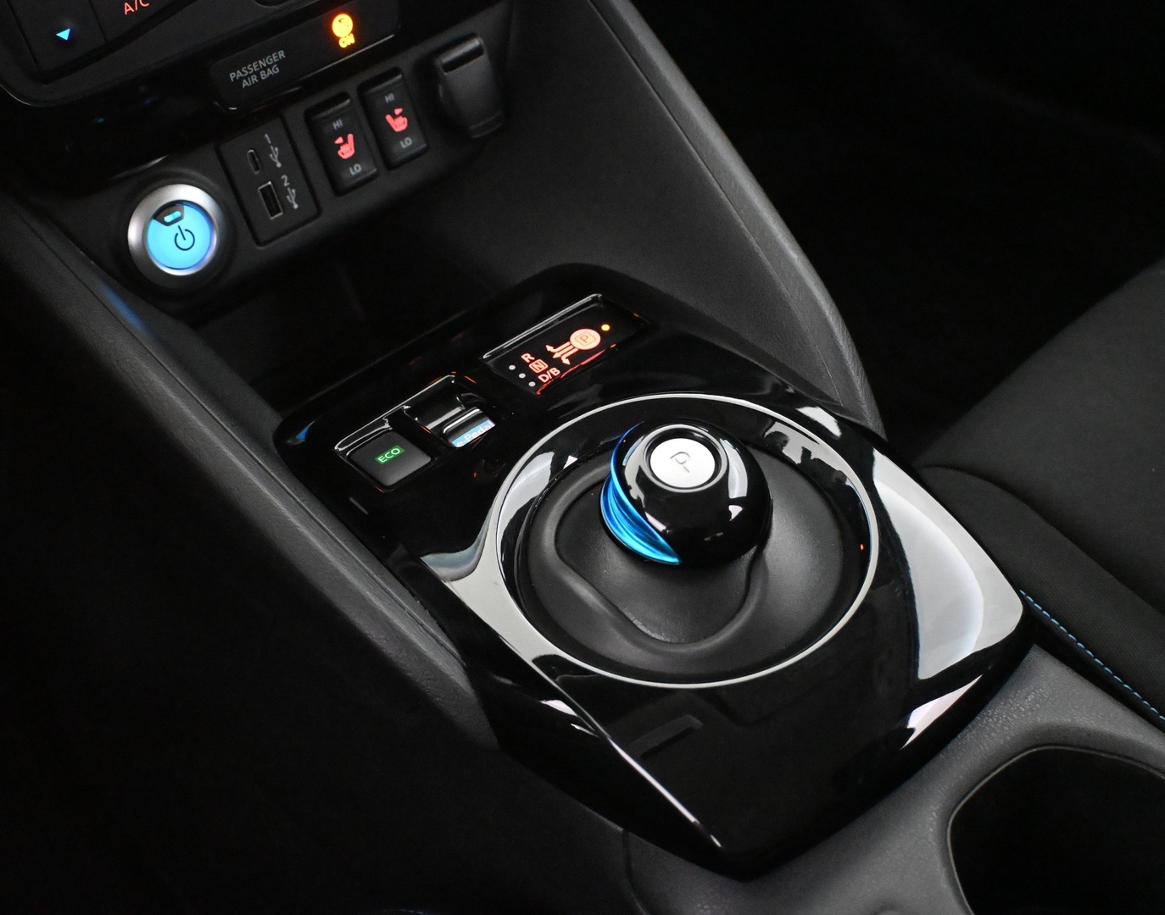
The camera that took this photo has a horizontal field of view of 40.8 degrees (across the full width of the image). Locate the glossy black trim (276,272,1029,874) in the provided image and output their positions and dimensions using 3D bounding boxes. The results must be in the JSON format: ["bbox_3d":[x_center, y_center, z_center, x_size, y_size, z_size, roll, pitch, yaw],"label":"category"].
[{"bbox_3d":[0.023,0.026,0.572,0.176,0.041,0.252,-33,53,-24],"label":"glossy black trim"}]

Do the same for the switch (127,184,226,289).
[{"bbox_3d":[-0.148,-0.081,0.571,0.037,0.037,0.012,-33,30,-24],"label":"switch"}]

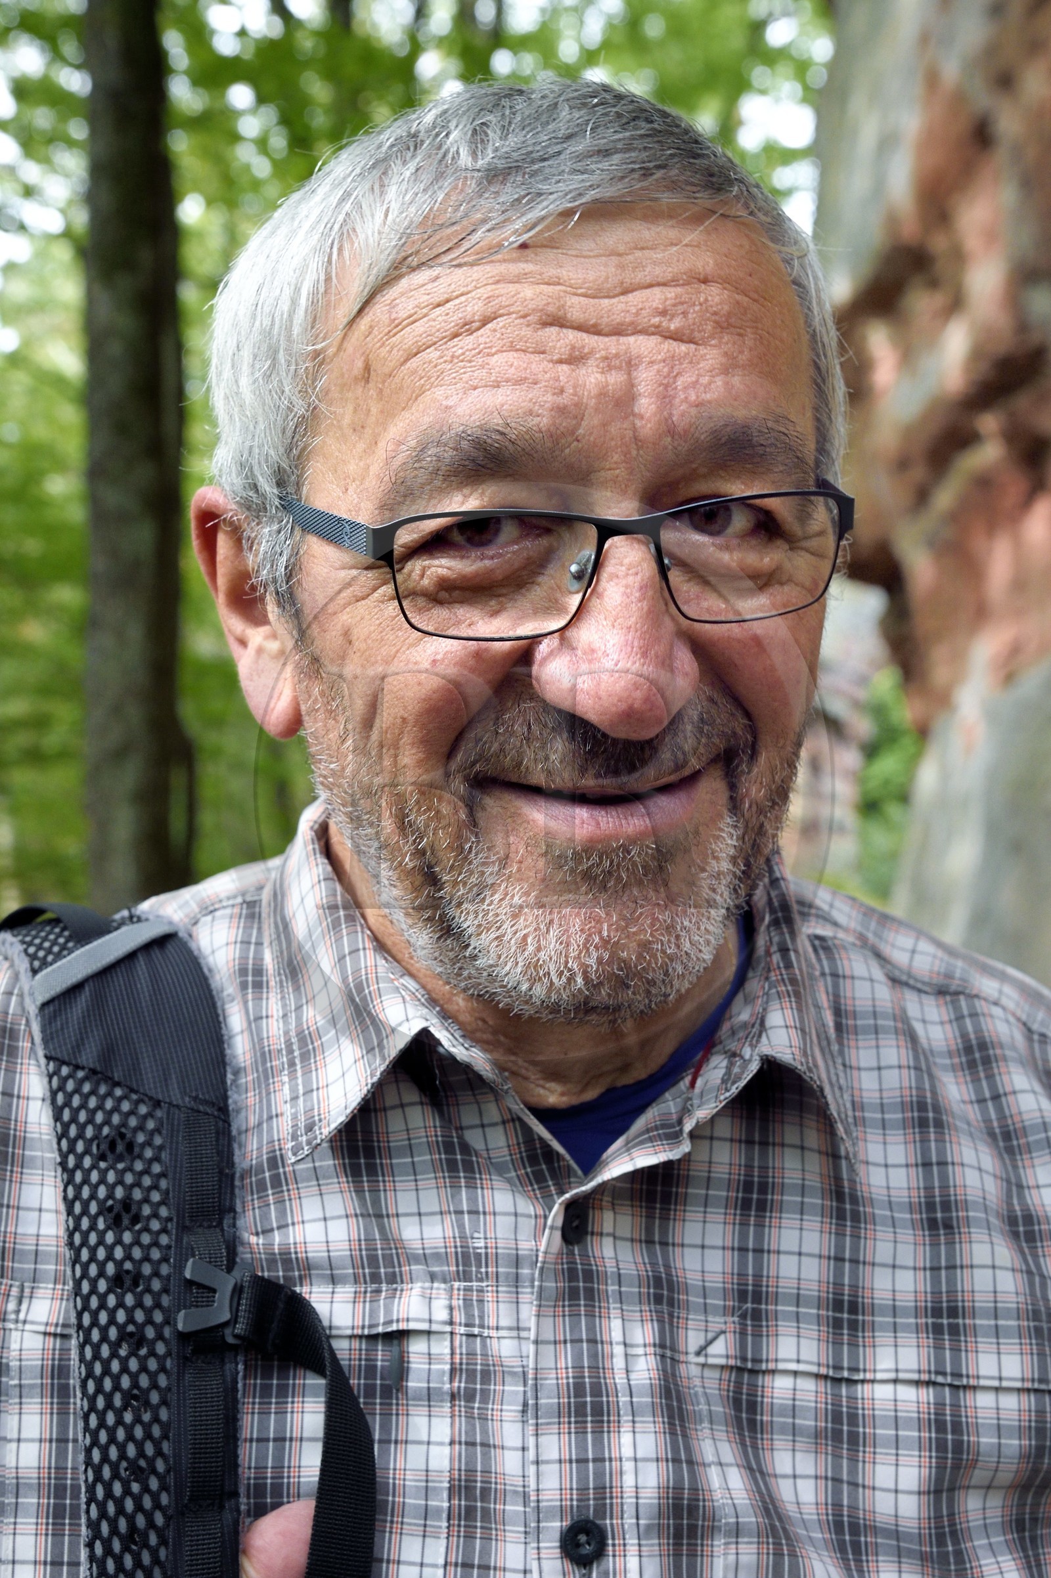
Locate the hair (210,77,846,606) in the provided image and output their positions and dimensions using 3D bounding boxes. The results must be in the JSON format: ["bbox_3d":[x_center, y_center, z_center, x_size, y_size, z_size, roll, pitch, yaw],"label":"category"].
[{"bbox_3d":[-0.001,-0.121,0.657,0.178,0.176,0.196,-4,10,-16],"label":"hair"}]

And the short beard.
[{"bbox_3d":[0.009,0.009,0.621,0.139,0.095,0.102,-4,10,-16],"label":"short beard"}]

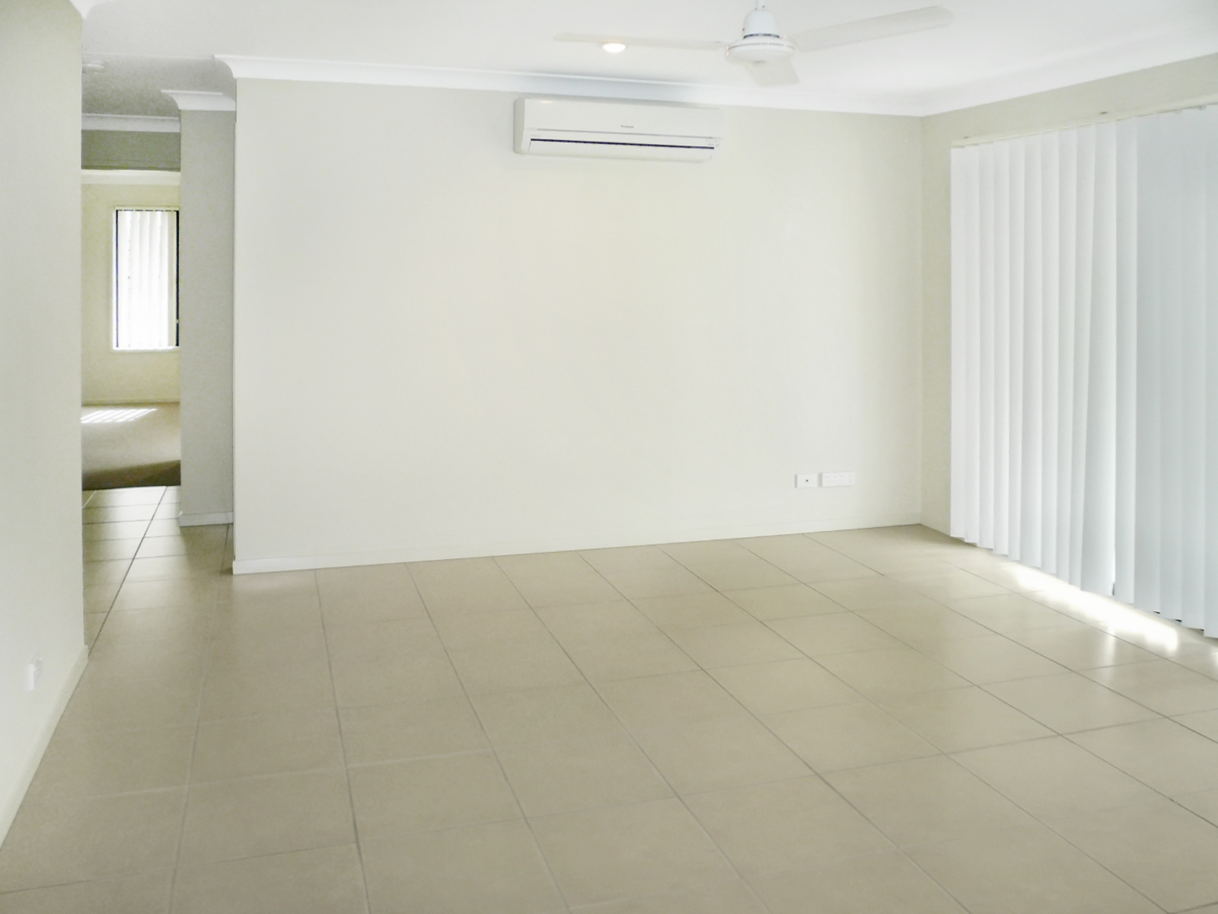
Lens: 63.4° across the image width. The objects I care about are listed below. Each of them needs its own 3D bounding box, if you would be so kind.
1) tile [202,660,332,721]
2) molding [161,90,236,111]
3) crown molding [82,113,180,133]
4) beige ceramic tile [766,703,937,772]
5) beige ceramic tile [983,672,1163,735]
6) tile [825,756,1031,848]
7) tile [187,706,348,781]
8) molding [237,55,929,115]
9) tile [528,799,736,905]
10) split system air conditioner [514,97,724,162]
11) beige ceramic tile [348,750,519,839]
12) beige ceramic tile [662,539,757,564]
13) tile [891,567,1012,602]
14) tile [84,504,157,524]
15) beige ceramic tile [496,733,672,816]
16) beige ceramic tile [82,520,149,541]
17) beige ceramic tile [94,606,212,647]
[{"bbox_3d":[-1.116,0.776,3.240,0.420,0.010,0.410,-2,10,-18],"label":"tile"},{"bbox_3d":[-2.179,-1.898,5.240,0.410,0.090,0.090,-2,11,-18],"label":"molding"},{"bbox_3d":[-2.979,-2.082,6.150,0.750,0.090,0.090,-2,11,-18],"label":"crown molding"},{"bbox_3d":[0.800,0.940,3.323,0.455,0.010,0.445,-3,11,-18],"label":"beige ceramic tile"},{"bbox_3d":[1.653,0.875,3.548,0.450,0.012,0.450,-2,10,-18],"label":"beige ceramic tile"},{"bbox_3d":[0.938,1.015,2.920,0.455,0.010,0.445,-3,11,-18],"label":"tile"},{"bbox_3d":[-1.073,0.902,3.126,0.450,0.012,0.450,-2,10,-18],"label":"tile"},{"bbox_3d":[0.018,-1.829,4.890,3.591,0.090,0.090,-4,11,-17],"label":"molding"},{"bbox_3d":[0.051,1.020,2.558,0.441,0.012,0.419,-2,11,-18],"label":"tile"},{"bbox_3d":[0.055,-1.680,5.070,1.060,0.265,0.220,-2,11,-18],"label":"split system air conditioner"},{"bbox_3d":[-0.492,0.916,2.699,0.430,0.010,0.405,-2,11,-18],"label":"beige ceramic tile"},{"bbox_3d":[0.506,0.490,5.071,0.420,0.010,0.410,-2,10,-18],"label":"beige ceramic tile"},{"bbox_3d":[1.607,0.603,4.640,0.430,0.010,0.405,-2,11,-18],"label":"tile"},{"bbox_3d":[-3.080,0.360,6.173,0.455,0.010,0.445,-3,11,-19],"label":"tile"},{"bbox_3d":[-0.082,0.901,2.823,0.430,0.010,0.405,-2,11,-18],"label":"beige ceramic tile"},{"bbox_3d":[-2.847,0.425,5.572,0.432,0.012,0.423,-2,11,-18],"label":"beige ceramic tile"},{"bbox_3d":[-1.770,0.660,3.869,0.420,0.010,0.410,-2,10,-18],"label":"beige ceramic tile"}]

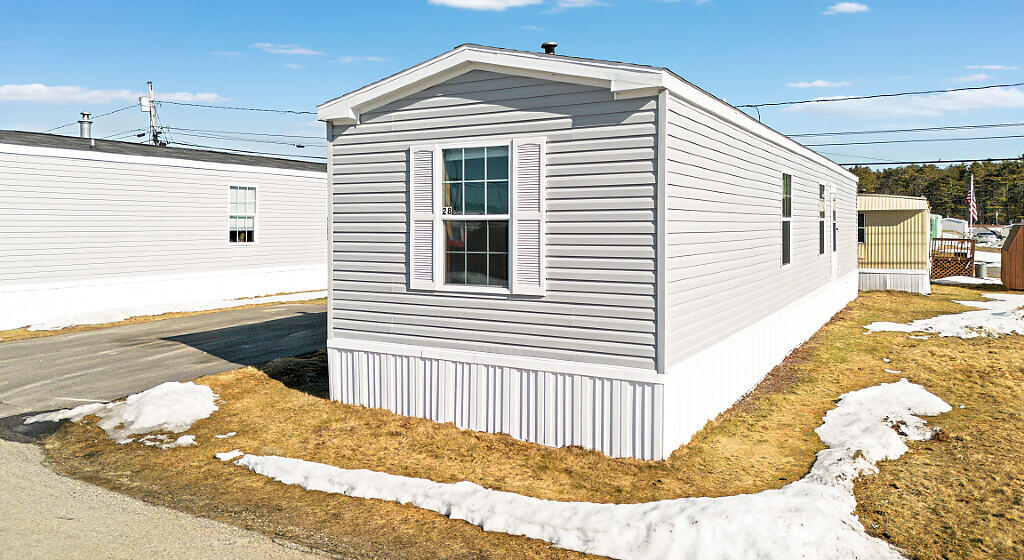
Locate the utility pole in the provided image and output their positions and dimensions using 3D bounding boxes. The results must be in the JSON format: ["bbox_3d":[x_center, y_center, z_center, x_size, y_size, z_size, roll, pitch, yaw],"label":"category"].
[{"bbox_3d":[-19.972,-6.141,40.000,1.200,10.200,0.700,-3,5,-17],"label":"utility pole"}]

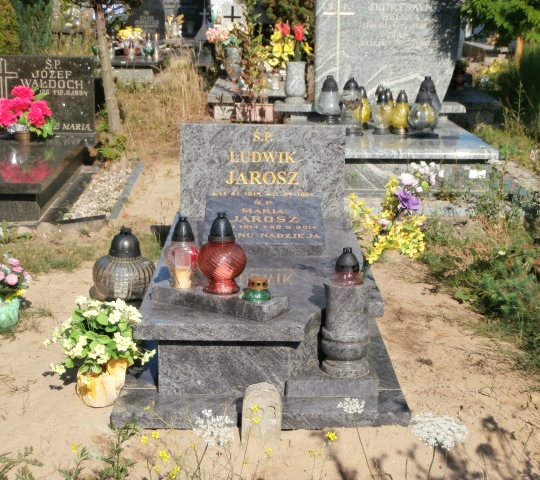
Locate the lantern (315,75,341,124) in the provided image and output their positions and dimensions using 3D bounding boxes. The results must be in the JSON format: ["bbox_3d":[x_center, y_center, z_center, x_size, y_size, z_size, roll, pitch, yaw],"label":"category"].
[{"bbox_3d":[0.475,-1.160,8.700,0.210,0.405,0.210,0,12,0],"label":"lantern"}]

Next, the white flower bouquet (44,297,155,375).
[{"bbox_3d":[-0.586,0.328,3.620,0.380,0.265,0.320,0,12,-1],"label":"white flower bouquet"}]

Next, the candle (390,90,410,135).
[{"bbox_3d":[0.947,-0.926,7.650,0.132,0.320,0.132,0,12,-1],"label":"candle"}]

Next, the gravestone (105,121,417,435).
[{"bbox_3d":[-0.035,0.015,4.459,1.000,0.820,2.050,0,12,0],"label":"gravestone"}]

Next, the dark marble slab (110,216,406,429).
[{"bbox_3d":[-0.035,0.231,4.505,1.000,0.380,2.050,0,12,0],"label":"dark marble slab"}]

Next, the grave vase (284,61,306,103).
[{"bbox_3d":[0.206,-1.274,8.500,0.175,0.335,0.175,0,12,-1],"label":"grave vase"}]

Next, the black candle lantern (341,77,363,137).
[{"bbox_3d":[0.593,-0.965,7.620,0.155,0.430,0.155,0,12,-1],"label":"black candle lantern"}]

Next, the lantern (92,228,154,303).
[{"bbox_3d":[-0.660,0.120,4.780,0.280,0.350,0.280,0,12,-1],"label":"lantern"}]

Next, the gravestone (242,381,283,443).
[{"bbox_3d":[-0.028,0.556,3.434,0.133,0.190,0.075,0,12,0],"label":"gravestone"}]

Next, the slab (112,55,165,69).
[{"bbox_3d":[-1.964,-2.670,15.800,0.840,0.080,1.700,0,12,0],"label":"slab"}]

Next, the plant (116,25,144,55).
[{"bbox_3d":[-2.105,-3.025,15.900,0.420,0.450,0.380,0,12,0],"label":"plant"}]

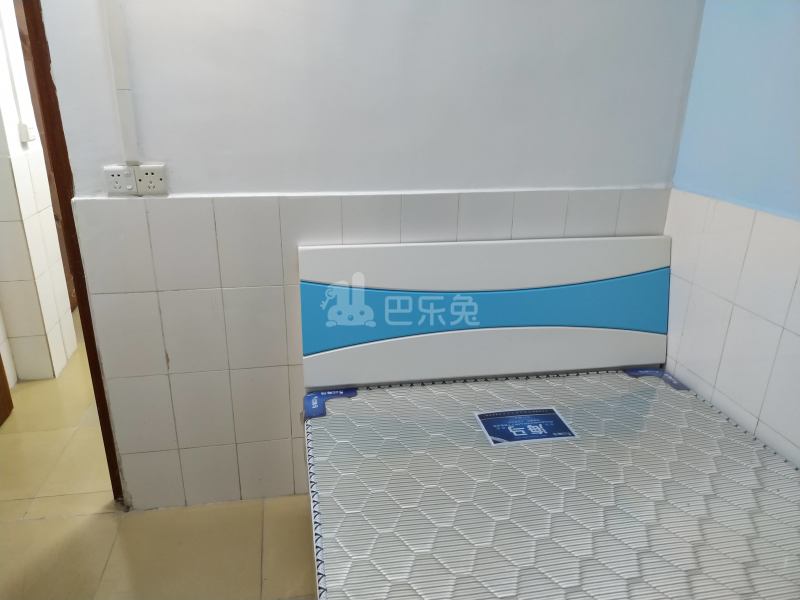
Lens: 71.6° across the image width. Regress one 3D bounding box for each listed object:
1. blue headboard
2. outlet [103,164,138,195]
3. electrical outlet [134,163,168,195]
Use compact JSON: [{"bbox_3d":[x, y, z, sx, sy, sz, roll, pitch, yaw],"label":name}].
[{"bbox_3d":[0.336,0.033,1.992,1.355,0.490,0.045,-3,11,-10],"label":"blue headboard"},{"bbox_3d":[-0.843,-0.363,1.682,0.086,0.086,0.028,-3,20,-10],"label":"outlet"},{"bbox_3d":[-0.758,-0.368,1.697,0.086,0.086,0.028,-3,20,-10],"label":"electrical outlet"}]

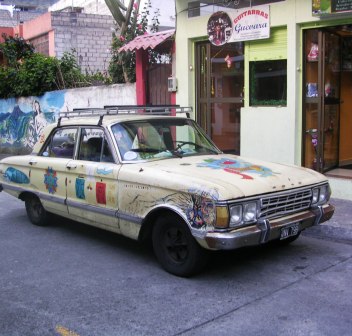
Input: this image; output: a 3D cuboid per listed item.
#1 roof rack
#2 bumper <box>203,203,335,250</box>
[{"bbox_3d":[-0.653,-0.669,6.340,1.300,0.250,1.280,-7,10,-42],"label":"roof rack"},{"bbox_3d":[0.991,0.510,4.705,1.740,0.220,0.340,-7,10,-42],"label":"bumper"}]

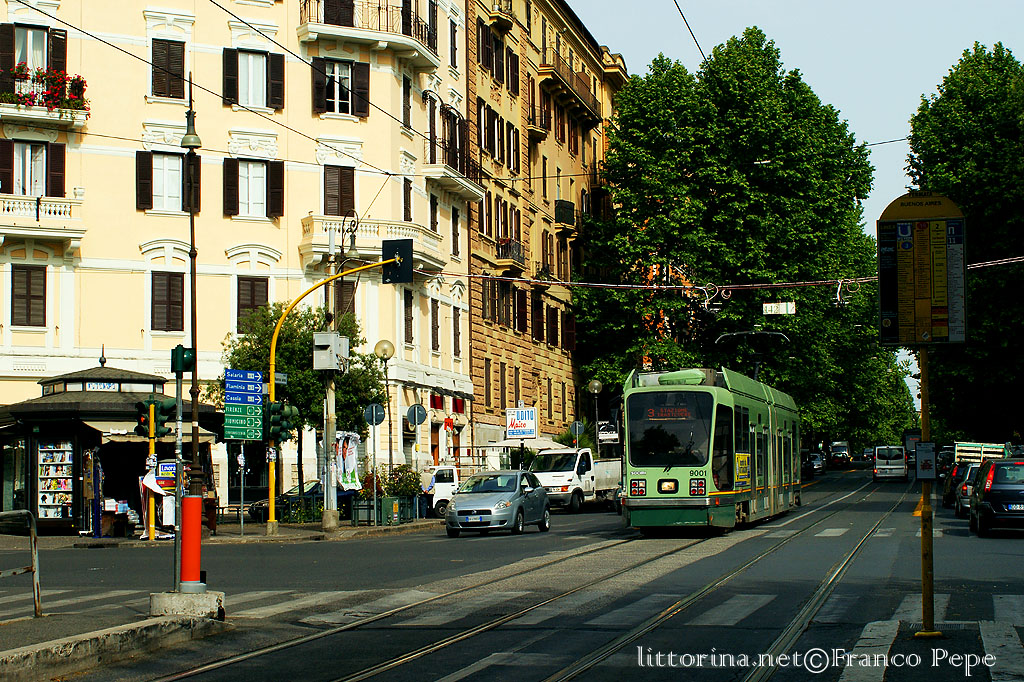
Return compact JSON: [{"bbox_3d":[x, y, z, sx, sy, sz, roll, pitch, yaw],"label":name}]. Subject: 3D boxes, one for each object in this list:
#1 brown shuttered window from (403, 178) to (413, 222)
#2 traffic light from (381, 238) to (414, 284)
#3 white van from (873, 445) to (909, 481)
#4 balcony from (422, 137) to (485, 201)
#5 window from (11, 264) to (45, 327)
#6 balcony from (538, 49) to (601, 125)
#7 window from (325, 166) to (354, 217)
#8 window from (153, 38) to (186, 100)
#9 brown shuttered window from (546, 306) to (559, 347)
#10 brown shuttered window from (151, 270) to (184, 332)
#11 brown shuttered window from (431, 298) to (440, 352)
[{"bbox_3d":[-4.270,-5.553,69.916,0.200,2.228,1.030,-2,-5,14],"label":"brown shuttered window"},{"bbox_3d":[-2.543,-1.780,38.616,0.700,0.980,0.380,-2,-5,14],"label":"traffic light"},{"bbox_3d":[21.725,7.071,98.000,1.900,1.960,4.750,-2,-4,14],"label":"white van"},{"bbox_3d":[-2.308,-6.915,70.315,0.900,1.428,6.189,-2,-5,14],"label":"balcony"},{"bbox_3d":[-16.064,-1.503,56.740,1.145,2.041,0.100,2,-6,-28],"label":"window"},{"bbox_3d":[3.579,-14.836,101.004,0.849,1.432,14.022,-2,-5,14],"label":"balcony"},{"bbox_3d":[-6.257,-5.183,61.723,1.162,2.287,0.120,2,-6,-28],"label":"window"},{"bbox_3d":[-11.995,-9.508,59.670,1.162,2.040,0.100,2,-6,-28],"label":"window"},{"bbox_3d":[2.277,-0.792,94.765,0.280,2.203,1.150,-2,-5,14],"label":"brown shuttered window"},{"bbox_3d":[-12.569,-1.451,62.452,1.218,2.211,0.200,2,-6,-28],"label":"brown shuttered window"},{"bbox_3d":[-3.045,-0.635,67.673,0.120,2.054,1.020,-2,-5,14],"label":"brown shuttered window"}]

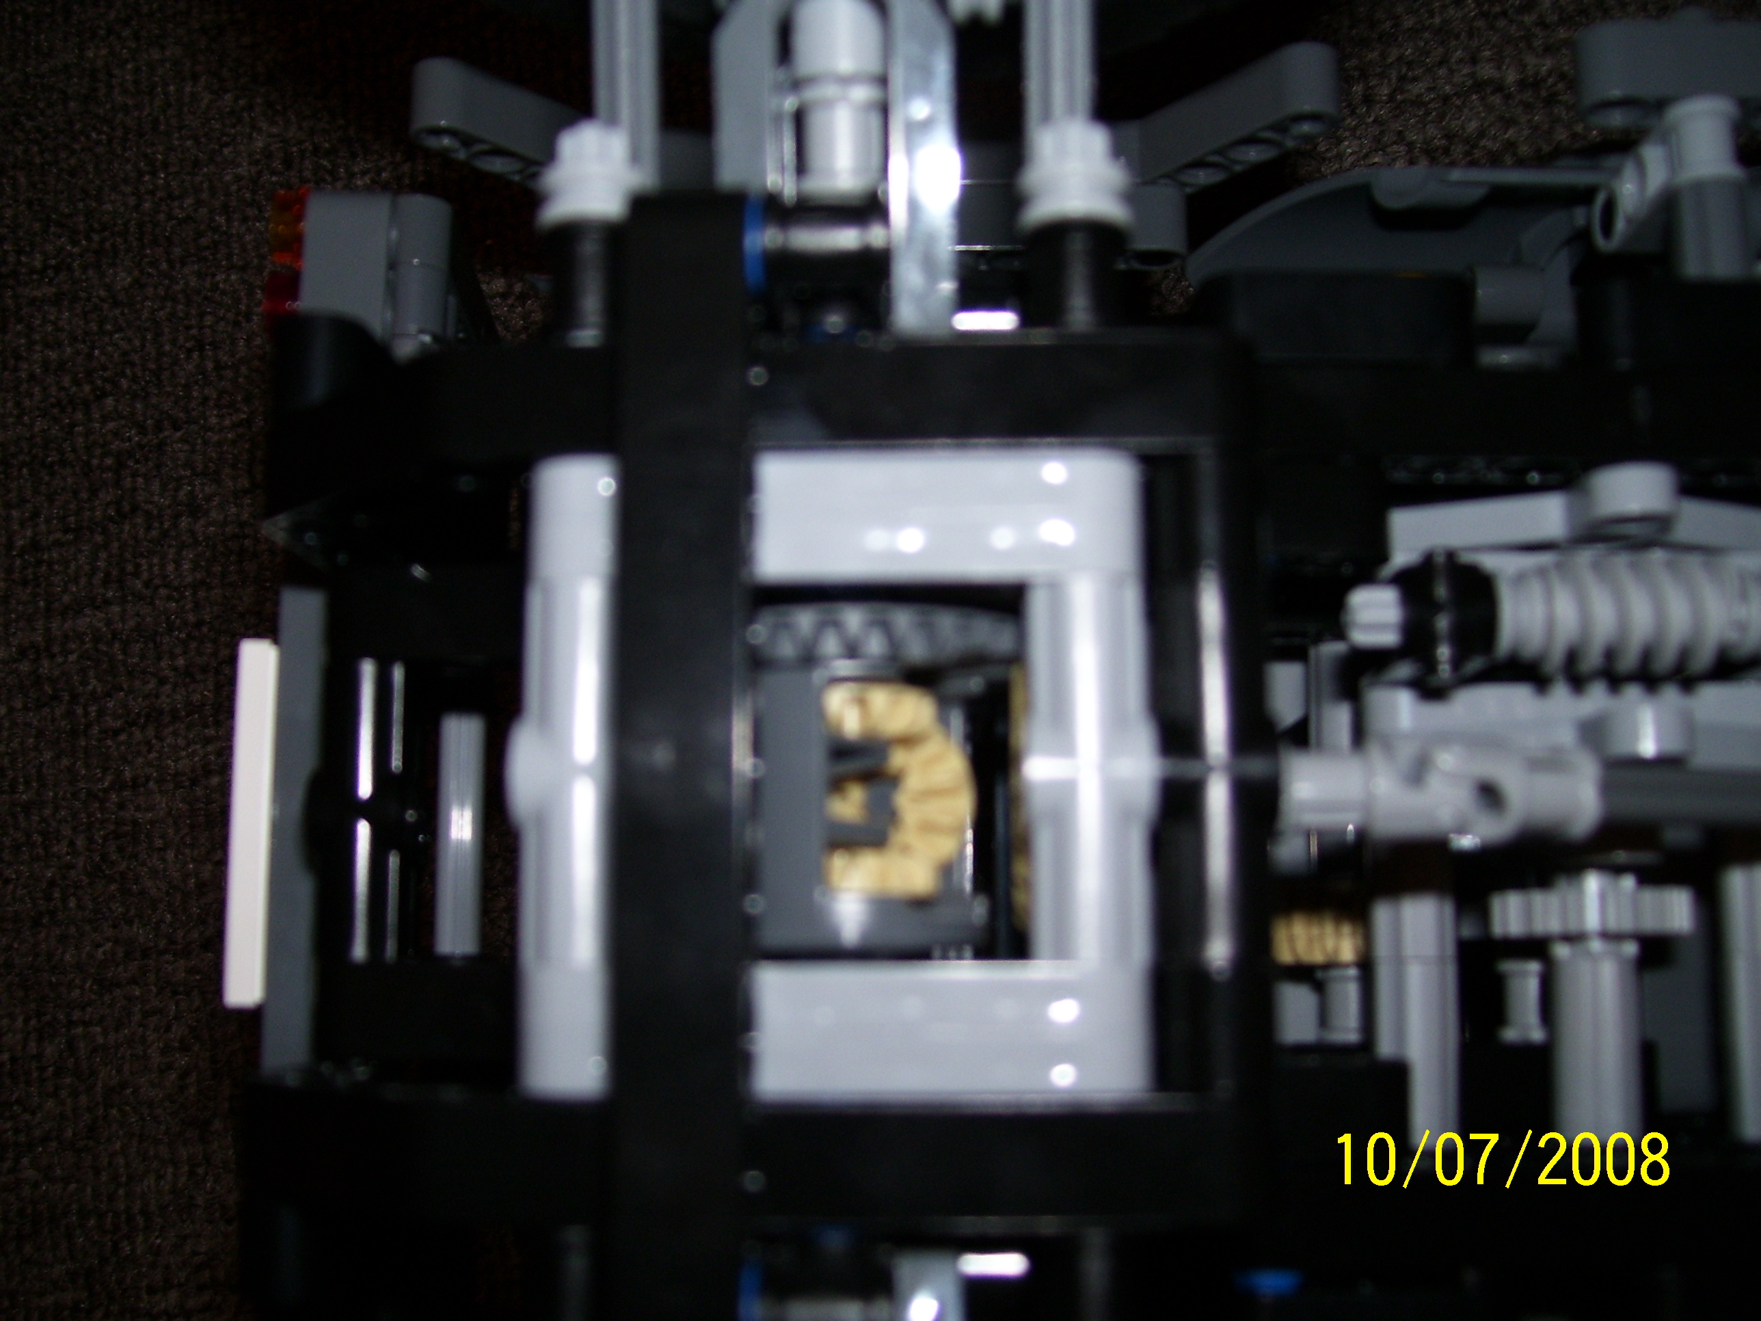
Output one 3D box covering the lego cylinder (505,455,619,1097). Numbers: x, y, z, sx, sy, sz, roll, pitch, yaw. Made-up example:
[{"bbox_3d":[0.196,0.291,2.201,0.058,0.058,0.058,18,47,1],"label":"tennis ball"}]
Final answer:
[{"bbox_3d":[-0.019,0.007,0.120,0.008,0.008,0.040,0,83,0],"label":"lego cylinder"}]

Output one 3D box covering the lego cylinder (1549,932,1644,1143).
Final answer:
[{"bbox_3d":[0.061,0.032,0.162,0.007,0.007,0.016,0,83,0],"label":"lego cylinder"}]

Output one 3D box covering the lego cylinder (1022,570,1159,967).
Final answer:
[{"bbox_3d":[0.013,0.007,0.120,0.008,0.008,0.025,0,83,0],"label":"lego cylinder"}]

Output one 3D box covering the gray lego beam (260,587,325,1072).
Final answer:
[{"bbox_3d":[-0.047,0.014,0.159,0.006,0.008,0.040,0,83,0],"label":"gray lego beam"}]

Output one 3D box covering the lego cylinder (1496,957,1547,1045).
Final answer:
[{"bbox_3d":[0.061,0.032,0.178,0.005,0.005,0.008,0,83,0],"label":"lego cylinder"}]

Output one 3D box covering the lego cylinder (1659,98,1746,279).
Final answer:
[{"bbox_3d":[0.083,-0.048,0.190,0.008,0.008,0.018,0,83,0],"label":"lego cylinder"}]

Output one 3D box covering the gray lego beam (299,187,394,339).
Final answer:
[{"bbox_3d":[-0.057,-0.041,0.204,0.009,0.008,0.016,0,83,0],"label":"gray lego beam"}]

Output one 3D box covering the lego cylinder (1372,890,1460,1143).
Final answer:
[{"bbox_3d":[0.047,0.031,0.167,0.007,0.007,0.022,0,83,0],"label":"lego cylinder"}]

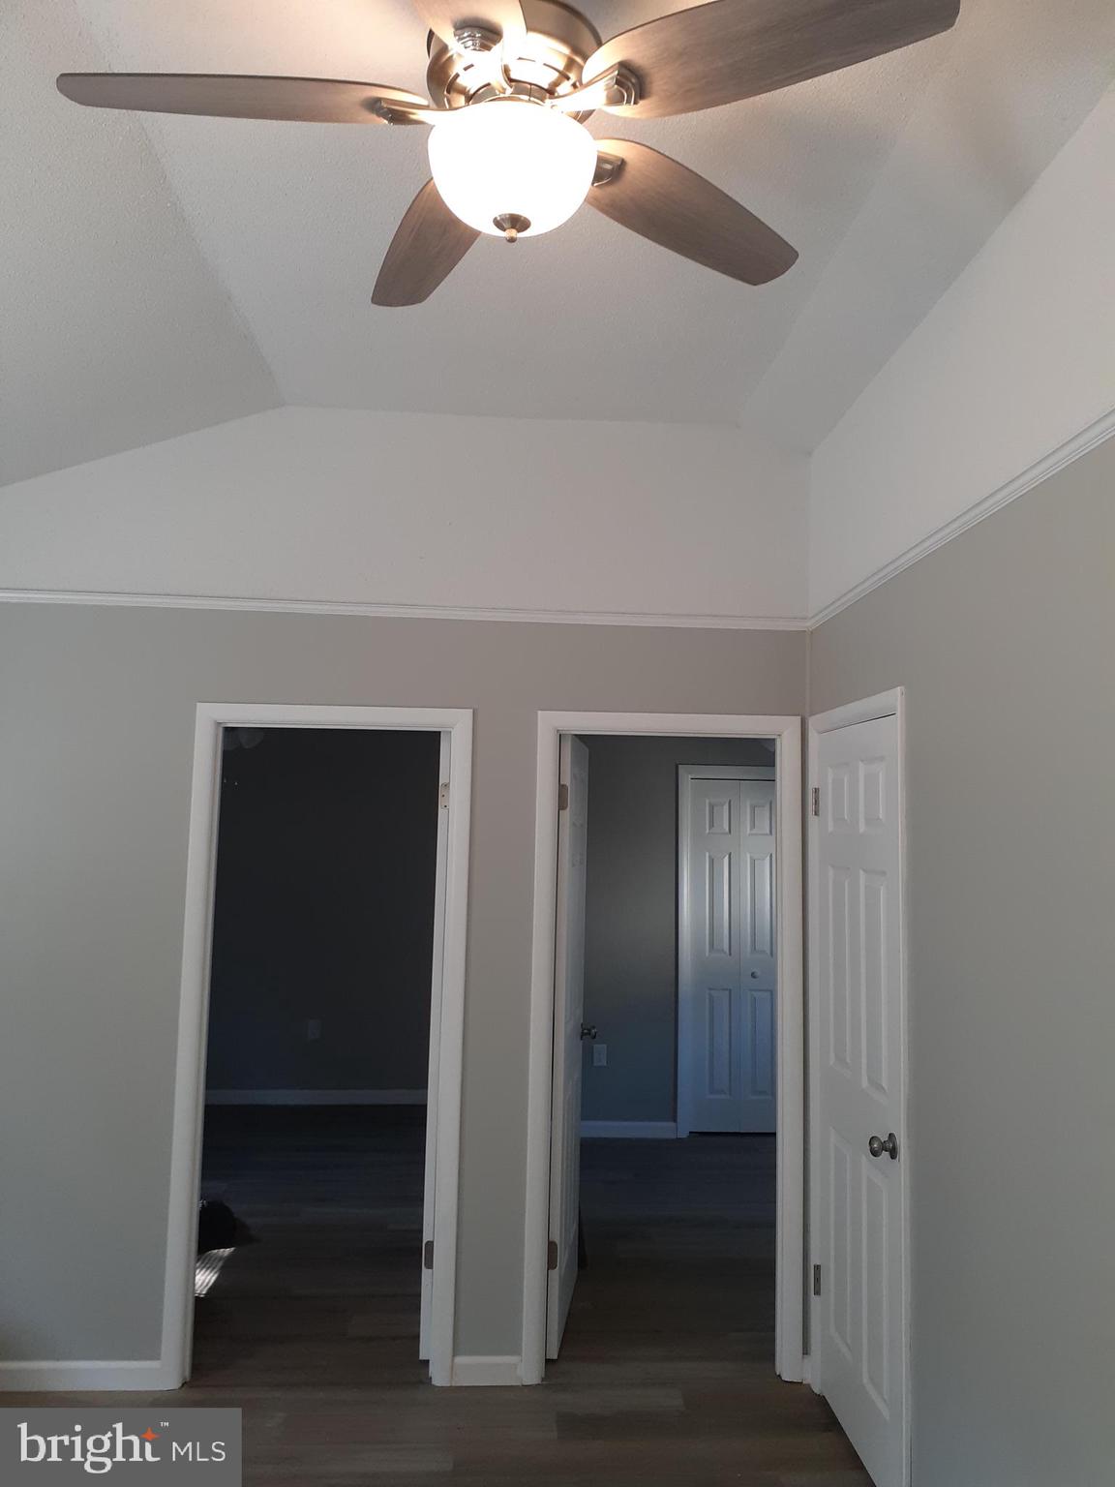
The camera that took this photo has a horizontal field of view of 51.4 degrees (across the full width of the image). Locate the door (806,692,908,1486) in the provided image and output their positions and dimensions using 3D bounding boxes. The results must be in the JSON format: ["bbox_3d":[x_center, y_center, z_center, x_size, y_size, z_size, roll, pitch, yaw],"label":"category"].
[{"bbox_3d":[0.867,0.958,3.292,0.045,2.033,0.713,1,-5,-4],"label":"door"}]

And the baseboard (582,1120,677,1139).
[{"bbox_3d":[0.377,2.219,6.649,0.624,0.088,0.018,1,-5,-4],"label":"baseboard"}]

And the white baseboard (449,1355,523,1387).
[{"bbox_3d":[-0.211,1.953,3.611,0.214,0.087,0.018,1,-5,-4],"label":"white baseboard"}]

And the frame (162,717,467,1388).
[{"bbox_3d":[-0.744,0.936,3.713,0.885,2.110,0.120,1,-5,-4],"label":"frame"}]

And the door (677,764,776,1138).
[{"bbox_3d":[1.072,1.223,6.811,0.736,2.125,0.070,1,-5,-4],"label":"door"}]

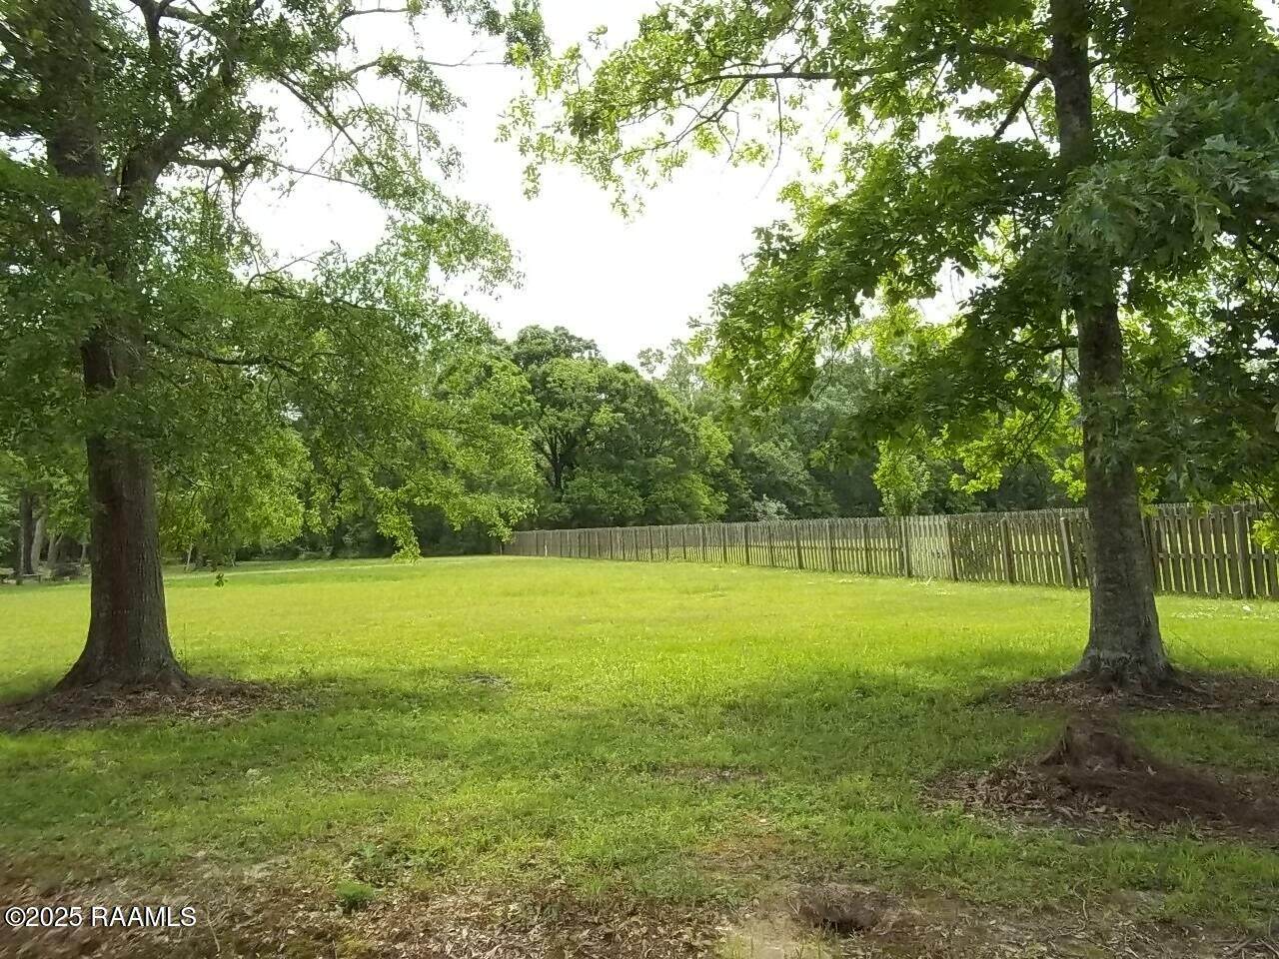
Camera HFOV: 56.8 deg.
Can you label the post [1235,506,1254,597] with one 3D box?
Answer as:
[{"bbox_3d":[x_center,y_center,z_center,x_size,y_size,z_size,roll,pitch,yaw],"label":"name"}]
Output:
[{"bbox_3d":[11.044,1.369,21.600,0.100,1.670,0.100,-4,-2,-17],"label":"post"}]

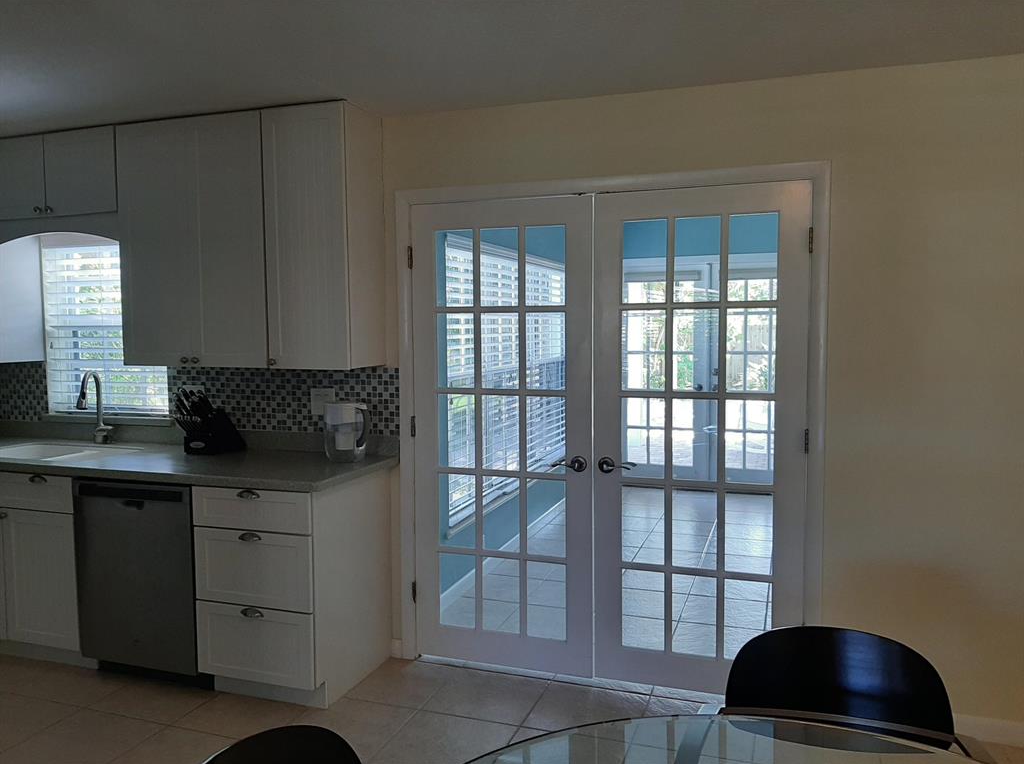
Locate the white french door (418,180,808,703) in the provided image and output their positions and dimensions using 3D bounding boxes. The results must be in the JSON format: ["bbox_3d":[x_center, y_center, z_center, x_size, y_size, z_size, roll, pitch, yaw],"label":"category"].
[{"bbox_3d":[0.347,0.241,3.201,1.644,2.014,0.055,1,4,18],"label":"white french door"}]

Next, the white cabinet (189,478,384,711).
[{"bbox_3d":[-0.908,0.825,3.288,0.543,0.882,0.628,1,4,18],"label":"white cabinet"}]

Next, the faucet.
[{"bbox_3d":[-2.093,0.130,3.854,0.118,0.371,0.180,1,4,18],"label":"faucet"}]

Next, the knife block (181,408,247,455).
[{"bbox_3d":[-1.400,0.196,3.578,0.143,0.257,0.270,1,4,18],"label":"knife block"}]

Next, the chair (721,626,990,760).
[{"bbox_3d":[0.582,0.940,1.357,0.520,0.866,0.520,1,4,18],"label":"chair"}]

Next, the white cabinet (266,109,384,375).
[{"bbox_3d":[-0.806,-0.605,3.328,0.390,1.078,0.322,1,4,18],"label":"white cabinet"}]

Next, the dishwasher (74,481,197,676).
[{"bbox_3d":[-1.462,0.803,3.451,0.597,0.832,0.600,1,4,18],"label":"dishwasher"}]

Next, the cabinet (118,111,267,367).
[{"bbox_3d":[-1.357,-0.612,3.508,0.769,1.078,0.322,1,4,18],"label":"cabinet"}]

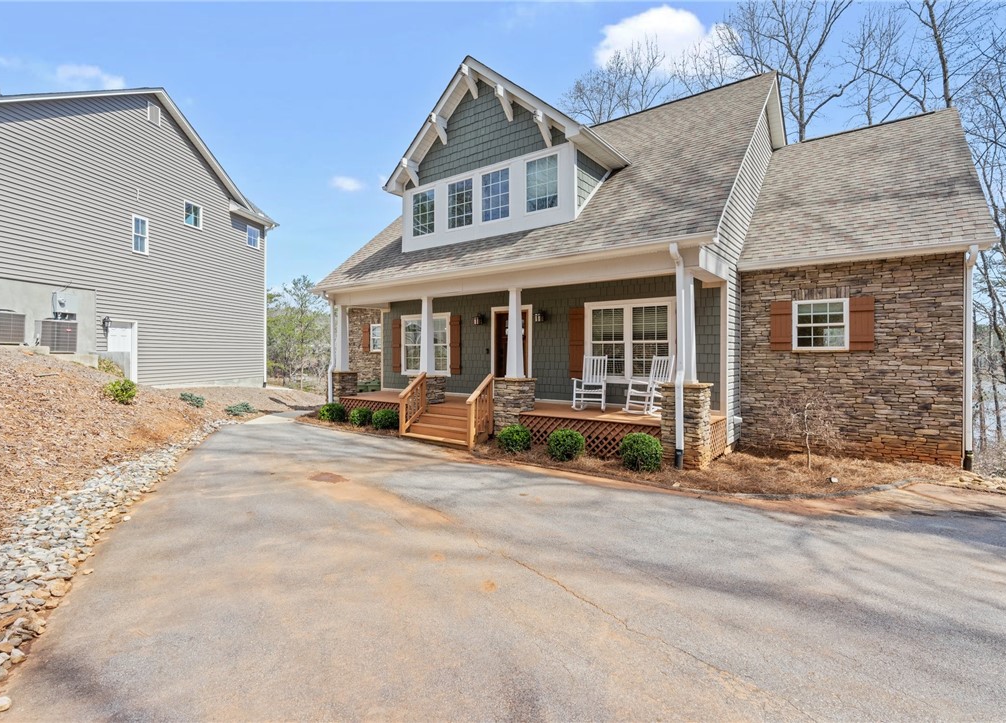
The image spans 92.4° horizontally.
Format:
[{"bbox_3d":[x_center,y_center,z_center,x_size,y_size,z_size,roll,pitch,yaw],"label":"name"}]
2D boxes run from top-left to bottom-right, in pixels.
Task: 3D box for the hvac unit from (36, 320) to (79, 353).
[{"bbox_3d":[-11.640,-0.640,12.610,0.590,0.840,0.590,0,1,7],"label":"hvac unit"}]

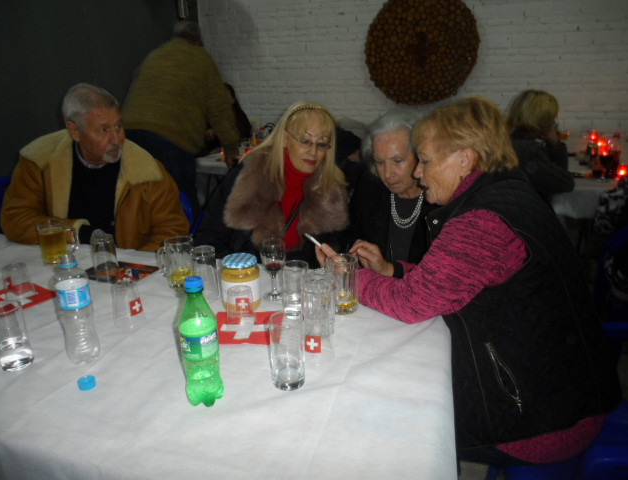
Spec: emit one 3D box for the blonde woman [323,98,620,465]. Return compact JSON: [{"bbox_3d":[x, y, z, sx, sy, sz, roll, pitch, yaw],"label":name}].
[{"bbox_3d":[0.427,0.273,1.184,0.740,1.230,0.520,6,17,22],"label":"blonde woman"}]

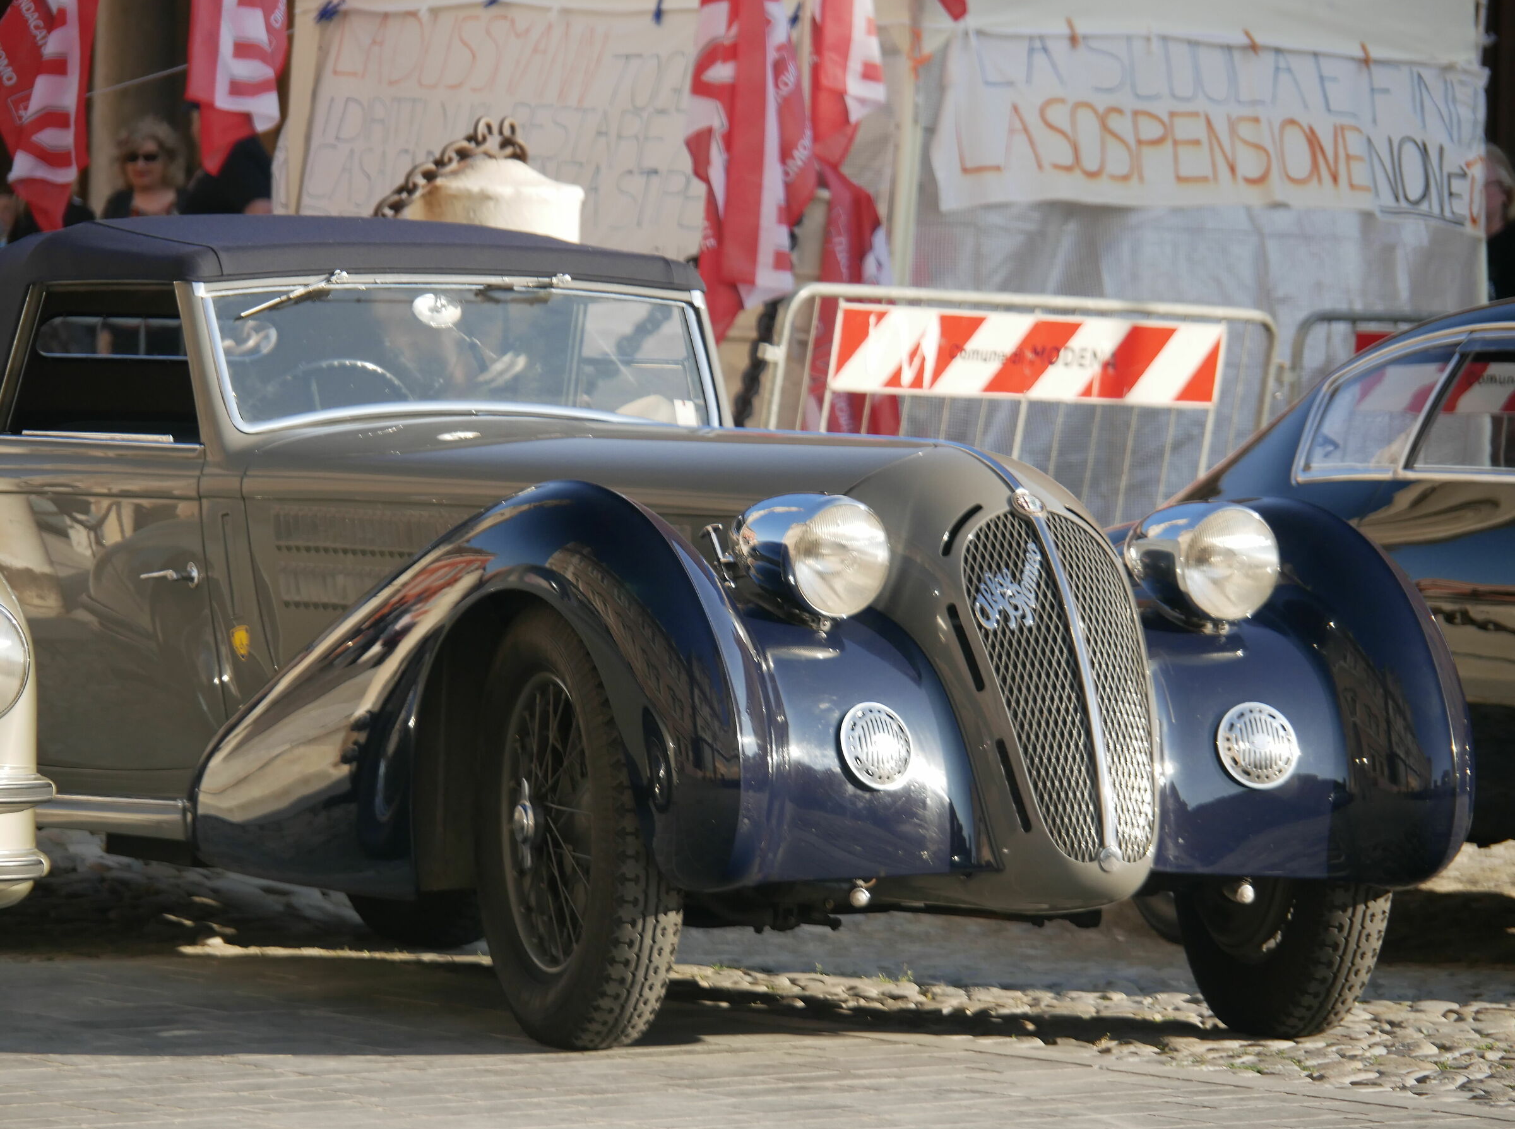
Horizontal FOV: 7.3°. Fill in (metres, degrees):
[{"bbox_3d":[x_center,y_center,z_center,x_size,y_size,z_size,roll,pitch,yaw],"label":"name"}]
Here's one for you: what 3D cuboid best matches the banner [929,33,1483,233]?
[{"bbox_3d":[1.219,-1.166,32.000,2.100,0.470,0.040,1,1,-45],"label":"banner"}]

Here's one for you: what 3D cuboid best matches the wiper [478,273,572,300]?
[{"bbox_3d":[-0.422,-0.520,21.833,0.230,0.050,0.040,-9,-19,-35],"label":"wiper"}]

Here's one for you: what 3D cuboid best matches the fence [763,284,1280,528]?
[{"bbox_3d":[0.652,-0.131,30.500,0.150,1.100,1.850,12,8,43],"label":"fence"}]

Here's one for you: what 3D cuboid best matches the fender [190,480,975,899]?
[{"bbox_3d":[-0.317,0.192,20.253,0.660,0.675,1.600,1,1,-32],"label":"fender"}]

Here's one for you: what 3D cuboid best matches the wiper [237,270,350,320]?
[{"bbox_3d":[-0.838,-0.496,21.555,0.280,0.050,0.040,-23,-11,-39],"label":"wiper"}]

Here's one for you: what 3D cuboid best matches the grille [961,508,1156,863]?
[{"bbox_3d":[0.509,0.218,19.931,0.310,0.640,0.130,1,-22,-32],"label":"grille"}]

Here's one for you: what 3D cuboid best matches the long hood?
[{"bbox_3d":[-0.098,-0.143,20.917,0.980,0.220,1.600,1,1,-32],"label":"long hood"}]

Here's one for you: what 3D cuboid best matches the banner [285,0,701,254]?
[{"bbox_3d":[-0.615,-1.104,30.800,1.550,0.690,0.040,1,1,-43],"label":"banner"}]

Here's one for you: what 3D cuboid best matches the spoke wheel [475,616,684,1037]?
[{"bbox_3d":[-0.295,0.437,19.850,0.160,0.745,0.745,2,1,-17],"label":"spoke wheel"}]

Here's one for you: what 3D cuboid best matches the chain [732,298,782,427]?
[{"bbox_3d":[0.002,-0.520,30.400,0.140,0.360,0.080,1,1,-40],"label":"chain"}]

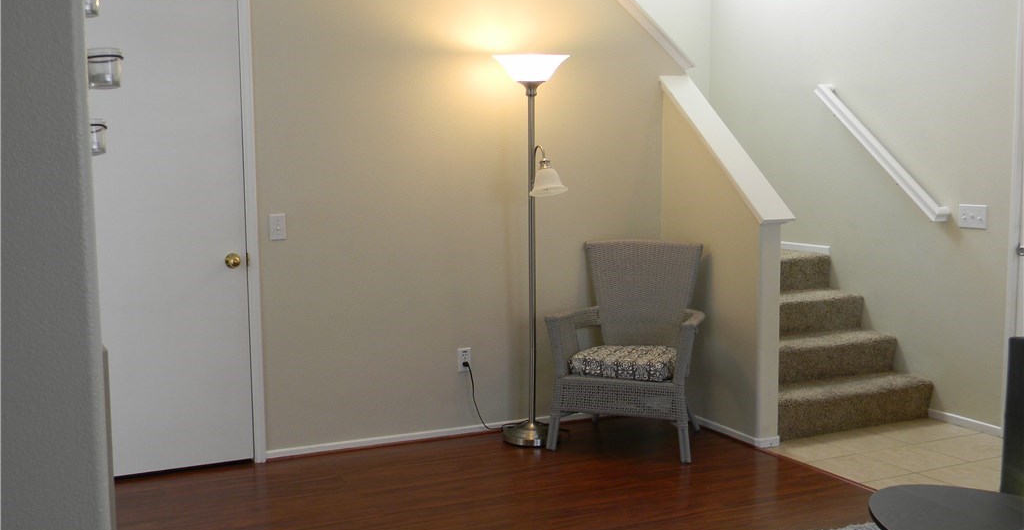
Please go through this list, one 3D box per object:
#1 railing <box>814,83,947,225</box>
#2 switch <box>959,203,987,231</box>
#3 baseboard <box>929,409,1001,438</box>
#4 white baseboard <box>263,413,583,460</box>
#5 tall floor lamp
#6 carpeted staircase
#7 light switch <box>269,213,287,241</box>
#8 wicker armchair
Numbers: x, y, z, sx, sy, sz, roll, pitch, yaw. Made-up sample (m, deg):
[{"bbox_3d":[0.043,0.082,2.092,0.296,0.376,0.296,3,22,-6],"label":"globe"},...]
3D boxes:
[{"bbox_3d":[1.928,-0.617,5.621,0.090,0.058,1.130,-3,45,-25],"label":"railing"},{"bbox_3d":[2.219,-0.231,5.138,0.018,0.115,0.160,-3,7,-25],"label":"switch"},{"bbox_3d":[2.229,0.783,5.251,0.014,0.042,0.420,-3,7,-25],"label":"baseboard"},{"bbox_3d":[-0.171,0.803,5.236,2.080,0.045,0.014,-3,7,-25],"label":"white baseboard"},{"bbox_3d":[0.090,-0.068,5.015,0.350,1.820,0.350,0,6,0],"label":"tall floor lamp"},{"bbox_3d":[1.482,0.382,5.582,1.030,0.780,1.020,-3,7,-25],"label":"carpeted staircase"},{"bbox_3d":[-1.036,-0.166,4.717,0.072,0.115,0.016,-3,7,-25],"label":"light switch"},{"bbox_3d":[0.572,0.374,5.020,0.700,0.930,0.630,2,6,20],"label":"wicker armchair"}]

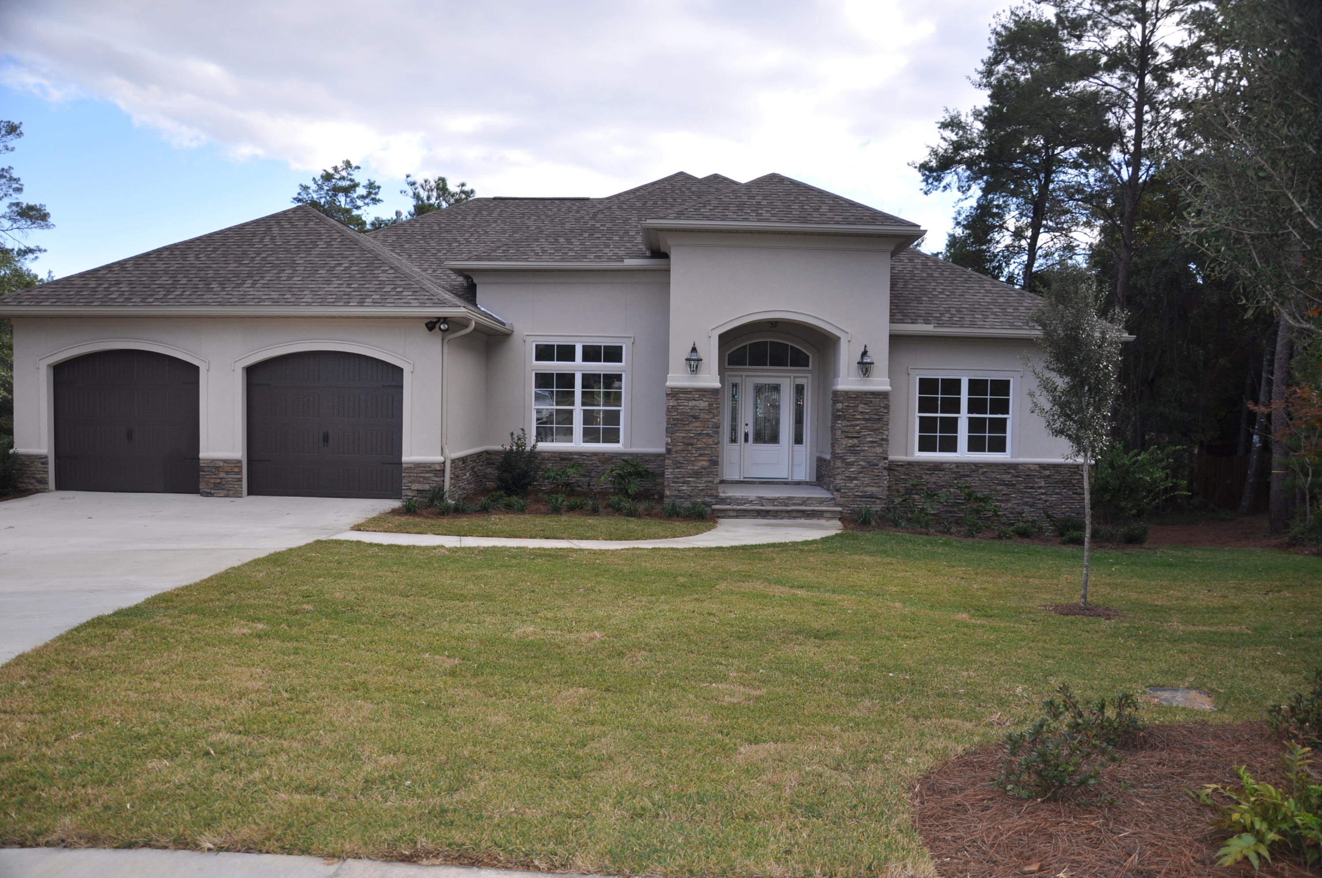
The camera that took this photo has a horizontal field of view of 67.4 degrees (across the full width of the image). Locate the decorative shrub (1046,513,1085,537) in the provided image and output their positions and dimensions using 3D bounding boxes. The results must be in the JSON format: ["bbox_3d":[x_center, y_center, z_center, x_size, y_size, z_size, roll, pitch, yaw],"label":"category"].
[{"bbox_3d":[7.387,1.575,18.100,0.700,0.419,0.600,1,2,4],"label":"decorative shrub"}]

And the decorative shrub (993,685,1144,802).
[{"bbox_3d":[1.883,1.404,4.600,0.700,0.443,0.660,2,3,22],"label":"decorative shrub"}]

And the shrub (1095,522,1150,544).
[{"bbox_3d":[8.191,1.669,17.600,0.918,0.340,0.689,1,2,4],"label":"shrub"}]

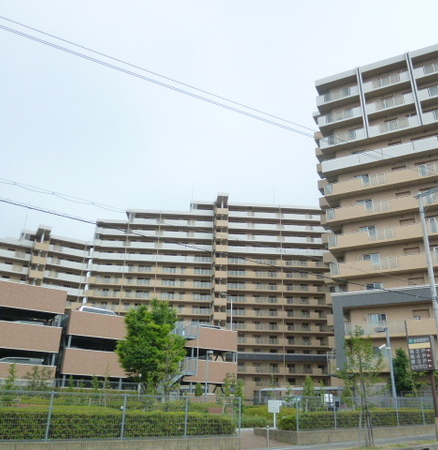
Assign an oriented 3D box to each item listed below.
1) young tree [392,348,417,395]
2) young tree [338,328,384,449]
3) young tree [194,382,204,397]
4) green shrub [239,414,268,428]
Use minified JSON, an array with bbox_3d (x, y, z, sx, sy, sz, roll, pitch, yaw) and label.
[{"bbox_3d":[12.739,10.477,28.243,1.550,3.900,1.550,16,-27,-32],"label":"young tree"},{"bbox_3d":[5.158,5.727,15.054,1.600,4.050,1.600,16,-27,-32],"label":"young tree"},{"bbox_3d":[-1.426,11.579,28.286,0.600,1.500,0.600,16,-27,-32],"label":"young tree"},{"bbox_3d":[1.324,8.081,17.206,1.250,0.500,0.900,16,-27,-32],"label":"green shrub"}]

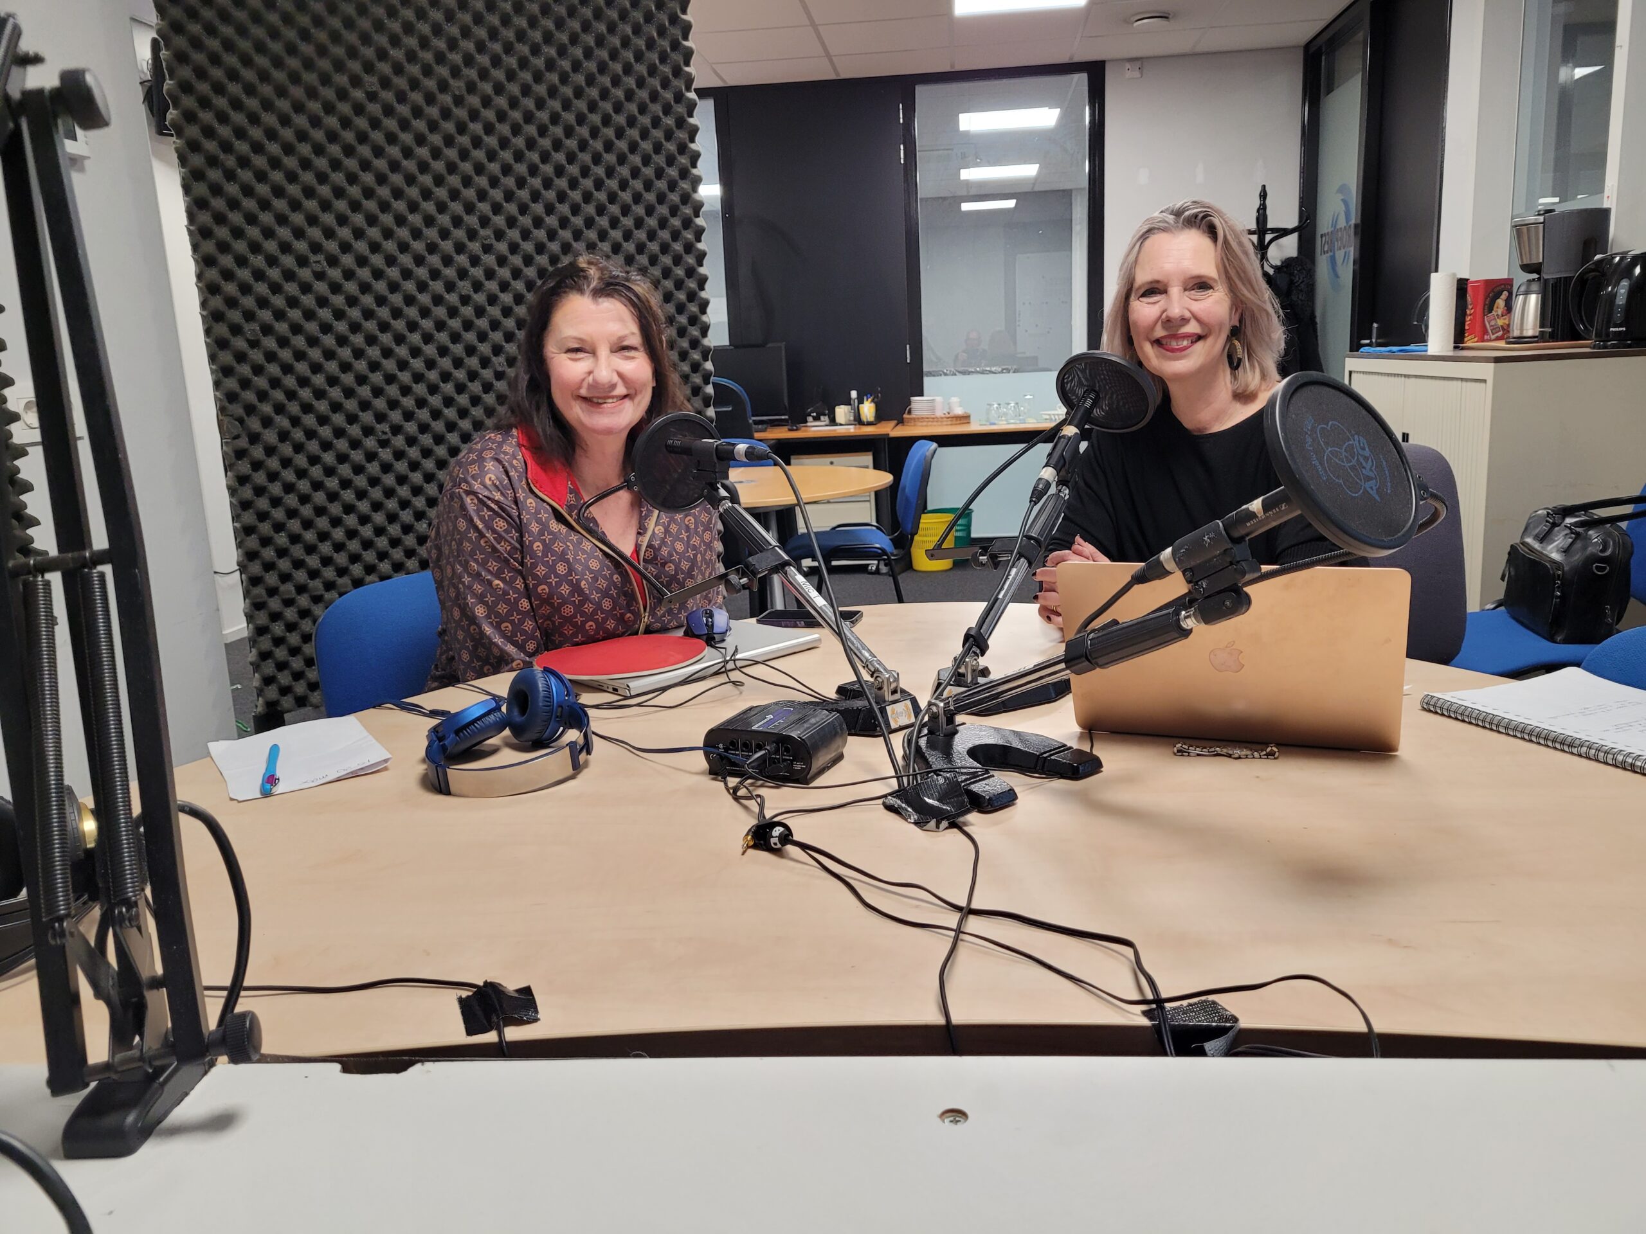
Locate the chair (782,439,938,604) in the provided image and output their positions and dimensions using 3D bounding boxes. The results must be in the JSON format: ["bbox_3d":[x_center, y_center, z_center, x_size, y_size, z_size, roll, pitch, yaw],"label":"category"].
[{"bbox_3d":[0.138,-0.227,4.618,0.560,0.830,0.500,-4,12,-6],"label":"chair"}]

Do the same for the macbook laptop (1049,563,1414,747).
[{"bbox_3d":[0.424,0.018,1.263,0.304,0.198,0.303,3,13,23],"label":"macbook laptop"}]

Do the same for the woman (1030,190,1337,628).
[{"bbox_3d":[0.535,0.089,1.764,0.500,1.320,0.720,1,13,17],"label":"woman"}]

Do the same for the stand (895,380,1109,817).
[{"bbox_3d":[0.185,-0.043,1.231,0.180,0.344,0.330,0,12,15],"label":"stand"}]

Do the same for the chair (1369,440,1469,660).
[{"bbox_3d":[0.740,0.210,2.044,0.550,0.950,0.580,5,14,34],"label":"chair"}]

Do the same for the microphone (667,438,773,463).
[{"bbox_3d":[-0.124,-0.195,1.438,0.183,0.022,0.022,11,18,43],"label":"microphone"}]

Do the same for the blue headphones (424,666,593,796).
[{"bbox_3d":[-0.310,0.111,1.248,0.160,0.080,0.180,-4,12,-4],"label":"blue headphones"}]

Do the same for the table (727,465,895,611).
[{"bbox_3d":[-0.313,-0.050,3.946,1.110,0.740,1.110,-3,12,0],"label":"table"}]

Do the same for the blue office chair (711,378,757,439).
[{"bbox_3d":[-0.494,-0.557,5.605,0.600,1.042,0.600,-1,12,7],"label":"blue office chair"}]

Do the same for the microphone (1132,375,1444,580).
[{"bbox_3d":[0.353,-0.079,1.039,0.175,0.165,0.250,-11,-16,-35],"label":"microphone"}]

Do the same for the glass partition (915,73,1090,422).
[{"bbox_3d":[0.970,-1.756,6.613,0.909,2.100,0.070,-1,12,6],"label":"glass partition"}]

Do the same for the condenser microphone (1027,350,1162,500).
[{"bbox_3d":[0.287,-0.194,1.403,0.125,0.125,0.225,6,43,36],"label":"condenser microphone"}]

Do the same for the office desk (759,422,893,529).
[{"bbox_3d":[-0.381,-0.676,7.183,1.600,0.730,0.800,-2,12,6],"label":"office desk"}]

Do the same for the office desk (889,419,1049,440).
[{"bbox_3d":[1.220,-0.719,7.017,1.600,0.730,0.800,-2,12,6],"label":"office desk"}]

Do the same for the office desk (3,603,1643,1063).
[{"bbox_3d":[0.022,0.487,1.405,1.950,0.740,1.330,-3,12,0],"label":"office desk"}]

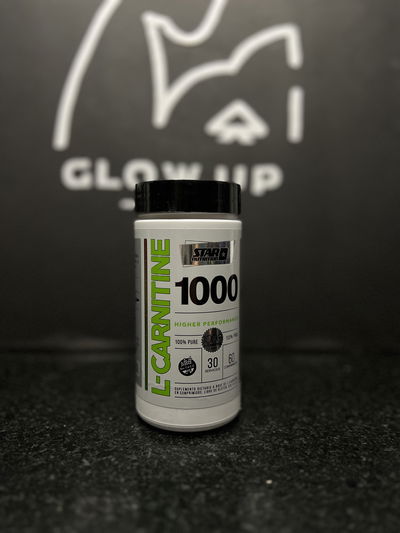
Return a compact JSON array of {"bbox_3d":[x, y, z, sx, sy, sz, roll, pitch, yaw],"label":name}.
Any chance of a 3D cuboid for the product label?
[{"bbox_3d":[-0.007,0.027,0.247,0.065,0.099,0.064,-1,5,-16],"label":"product label"}]

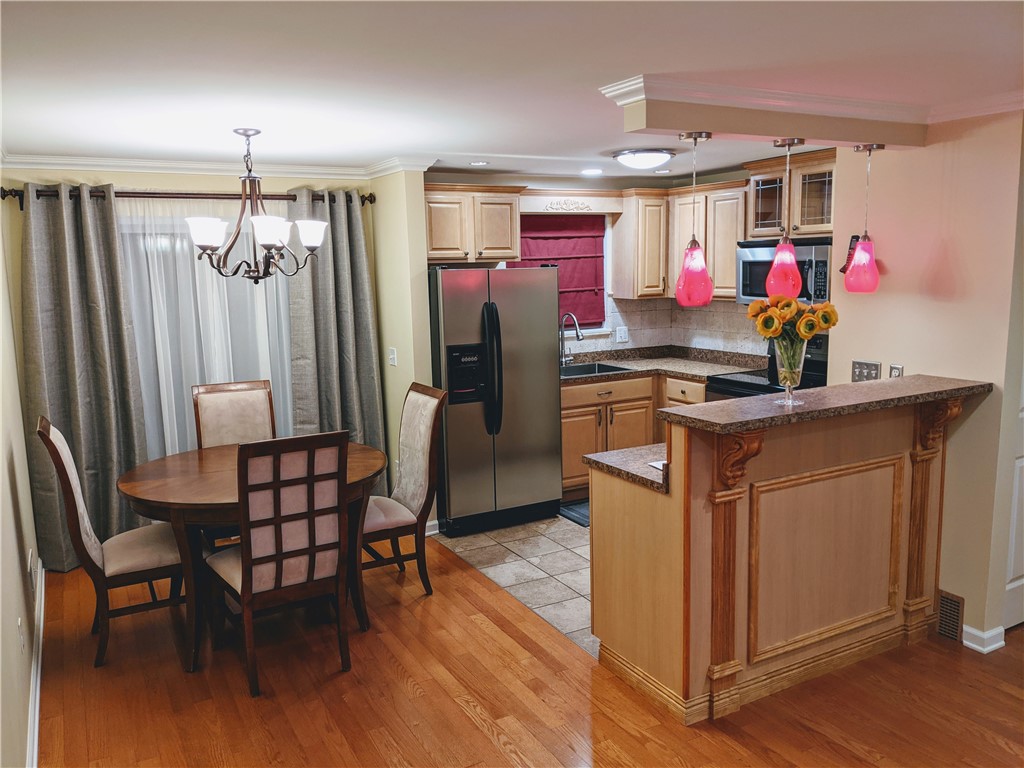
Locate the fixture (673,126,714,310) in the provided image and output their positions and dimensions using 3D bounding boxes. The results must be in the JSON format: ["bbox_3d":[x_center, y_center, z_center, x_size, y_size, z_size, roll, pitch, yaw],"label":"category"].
[{"bbox_3d":[0.678,-0.605,2.966,0.144,0.631,0.144,-2,9,0],"label":"fixture"}]

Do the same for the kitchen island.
[{"bbox_3d":[1.172,0.608,3.452,1.511,1.183,0.825,-6,10,-28],"label":"kitchen island"}]

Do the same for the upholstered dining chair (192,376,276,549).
[{"bbox_3d":[-1.515,0.574,4.592,0.477,1.101,0.646,-6,9,-28],"label":"upholstered dining chair"}]

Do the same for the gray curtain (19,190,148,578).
[{"bbox_3d":[-2.504,-0.024,4.676,0.607,2.247,0.159,-6,10,-28],"label":"gray curtain"}]

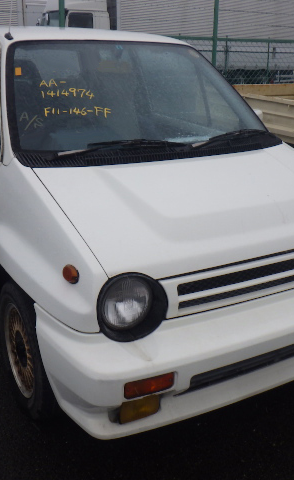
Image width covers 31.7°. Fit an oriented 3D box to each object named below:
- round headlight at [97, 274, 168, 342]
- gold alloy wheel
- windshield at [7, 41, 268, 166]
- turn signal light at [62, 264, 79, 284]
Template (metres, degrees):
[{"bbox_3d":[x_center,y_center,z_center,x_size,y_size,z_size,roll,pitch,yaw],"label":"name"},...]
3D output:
[{"bbox_3d":[-0.055,0.192,1.569,0.205,0.205,0.090,-10,22,-29],"label":"round headlight"},{"bbox_3d":[-0.426,0.402,1.975,0.140,0.365,0.365,-10,22,-29],"label":"gold alloy wheel"},{"bbox_3d":[-0.056,-0.731,2.471,1.340,0.130,0.660,-10,62,-29],"label":"windshield"},{"bbox_3d":[-0.235,0.106,1.590,0.060,0.060,0.040,17,24,37],"label":"turn signal light"}]

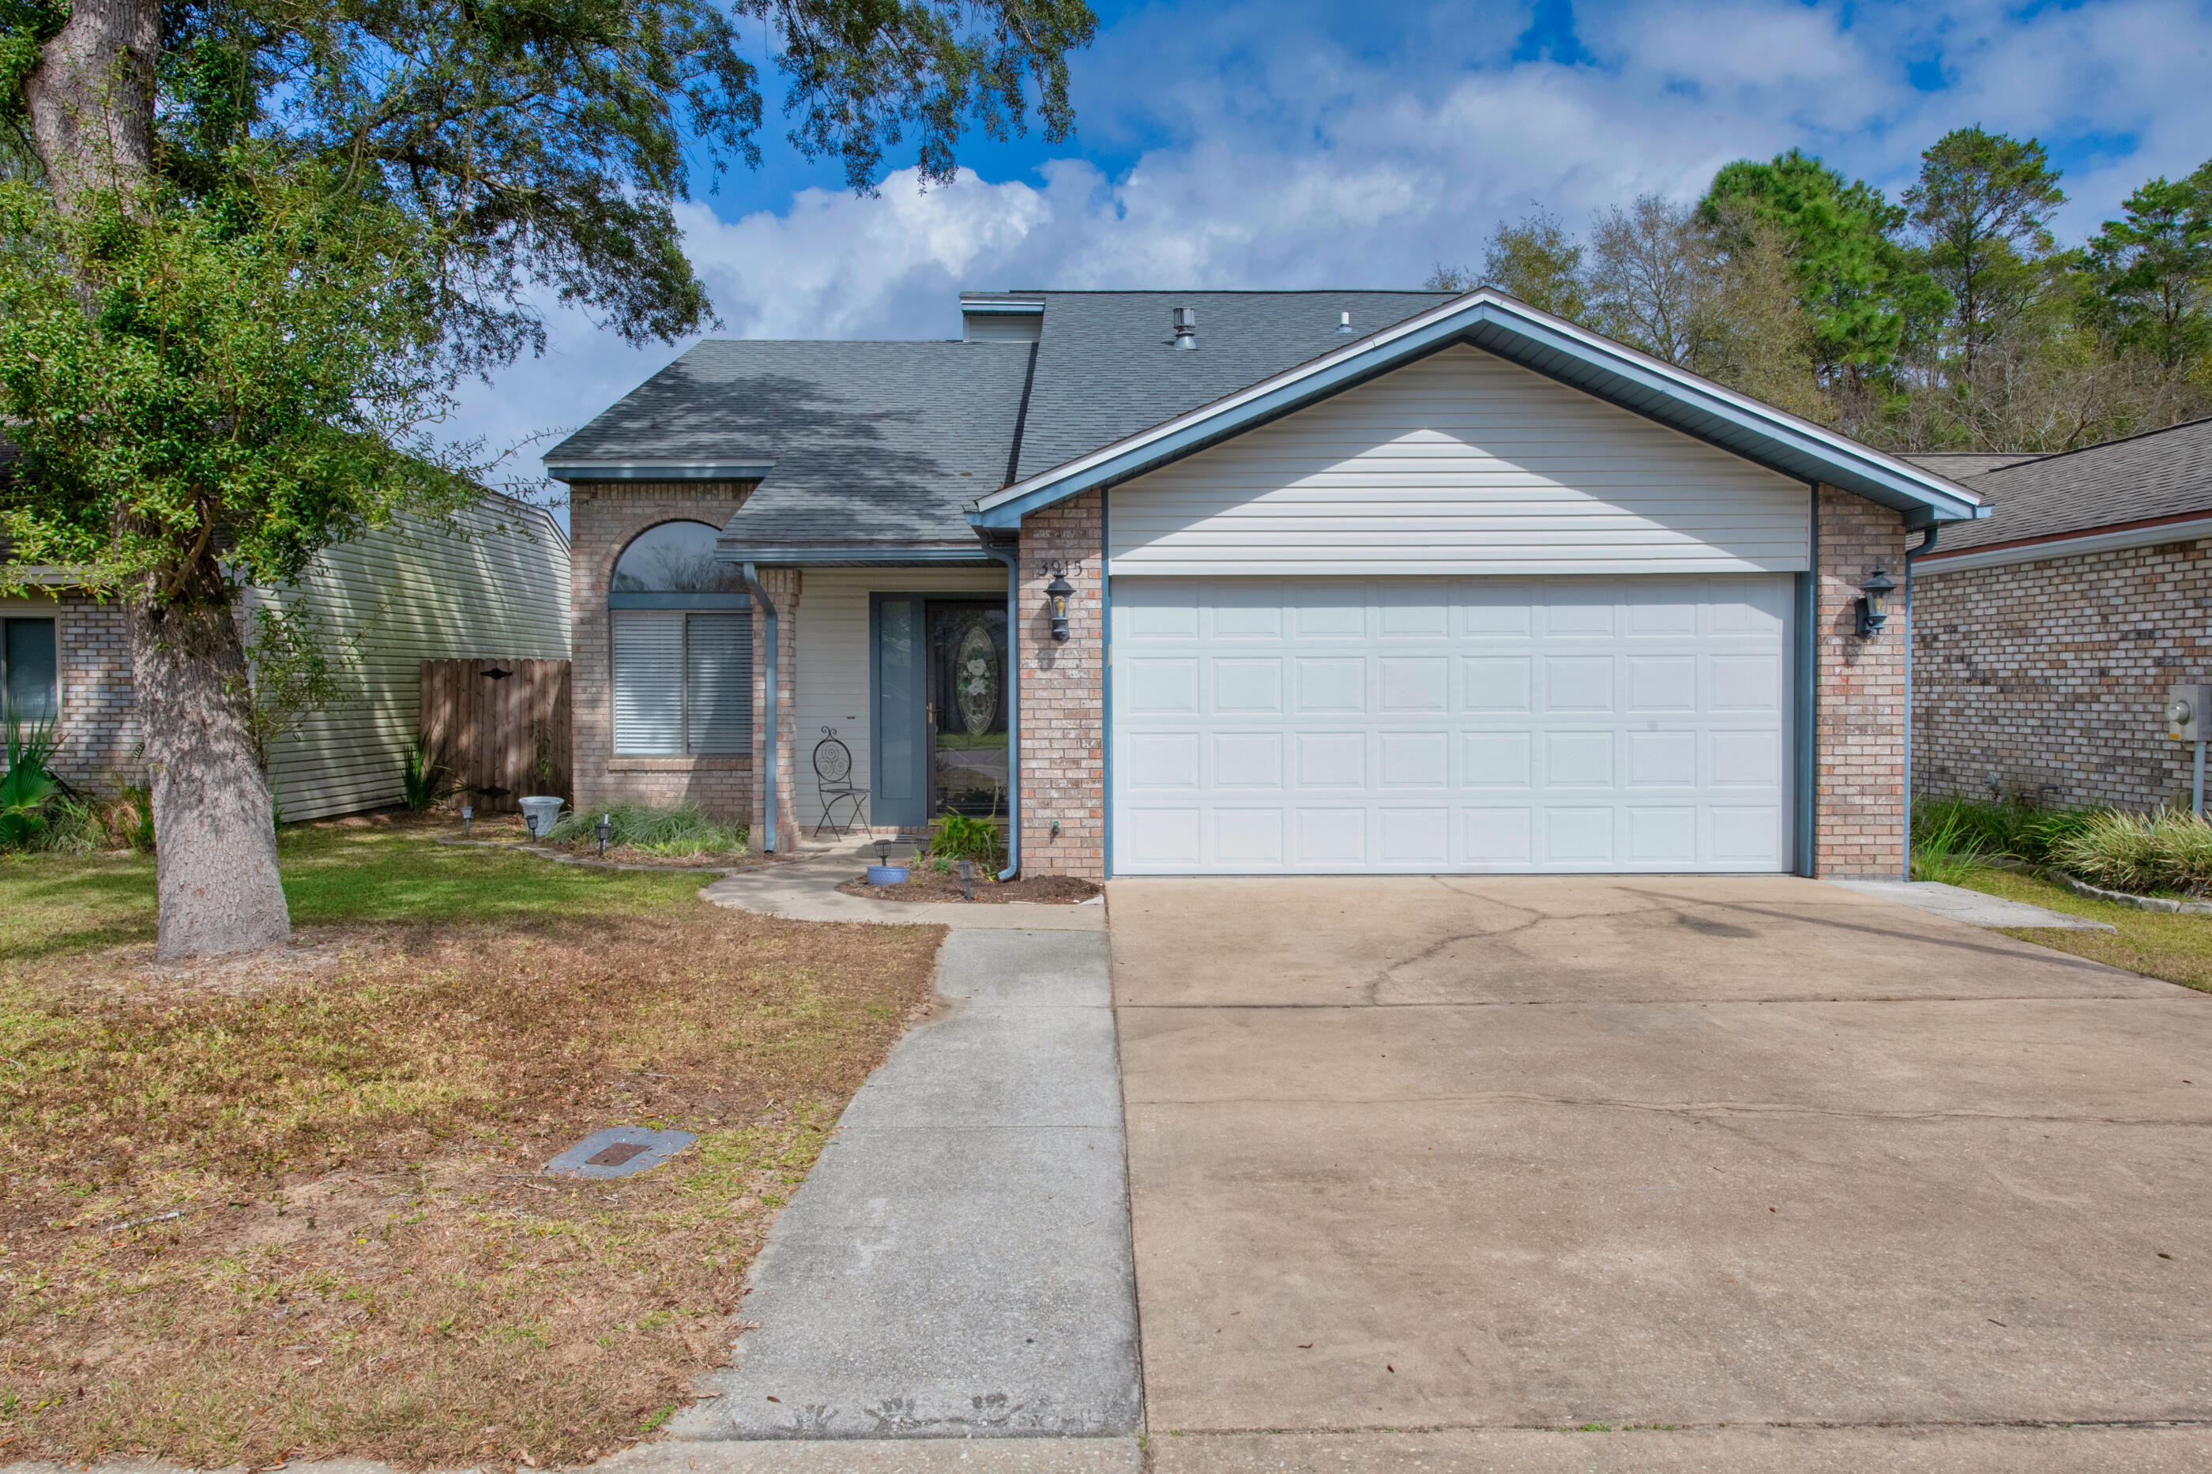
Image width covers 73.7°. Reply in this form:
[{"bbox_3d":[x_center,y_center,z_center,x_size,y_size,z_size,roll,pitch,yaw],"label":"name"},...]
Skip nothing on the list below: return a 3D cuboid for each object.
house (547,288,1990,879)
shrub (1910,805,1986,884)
[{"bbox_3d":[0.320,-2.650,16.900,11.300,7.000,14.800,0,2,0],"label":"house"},{"bbox_3d":[5.940,0.755,10.420,0.550,0.550,0.550,0,2,0],"label":"shrub"}]

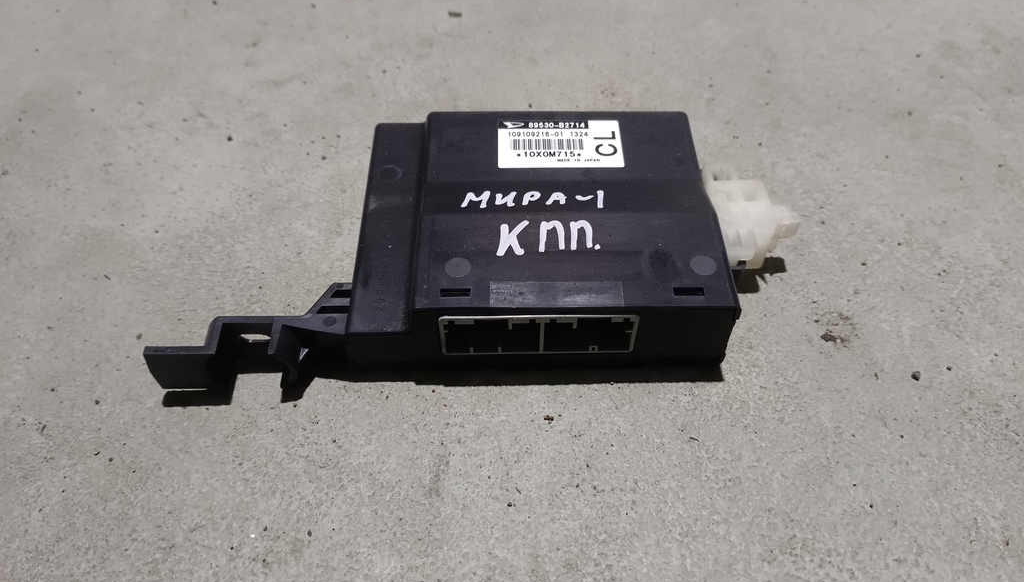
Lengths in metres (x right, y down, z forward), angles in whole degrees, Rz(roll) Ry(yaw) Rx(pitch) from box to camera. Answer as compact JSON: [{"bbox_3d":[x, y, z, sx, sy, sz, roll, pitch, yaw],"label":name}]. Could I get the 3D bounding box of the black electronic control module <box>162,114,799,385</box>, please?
[{"bbox_3d":[-0.004,-0.022,0.299,0.245,0.034,0.122,0,50,-2],"label":"black electronic control module"}]

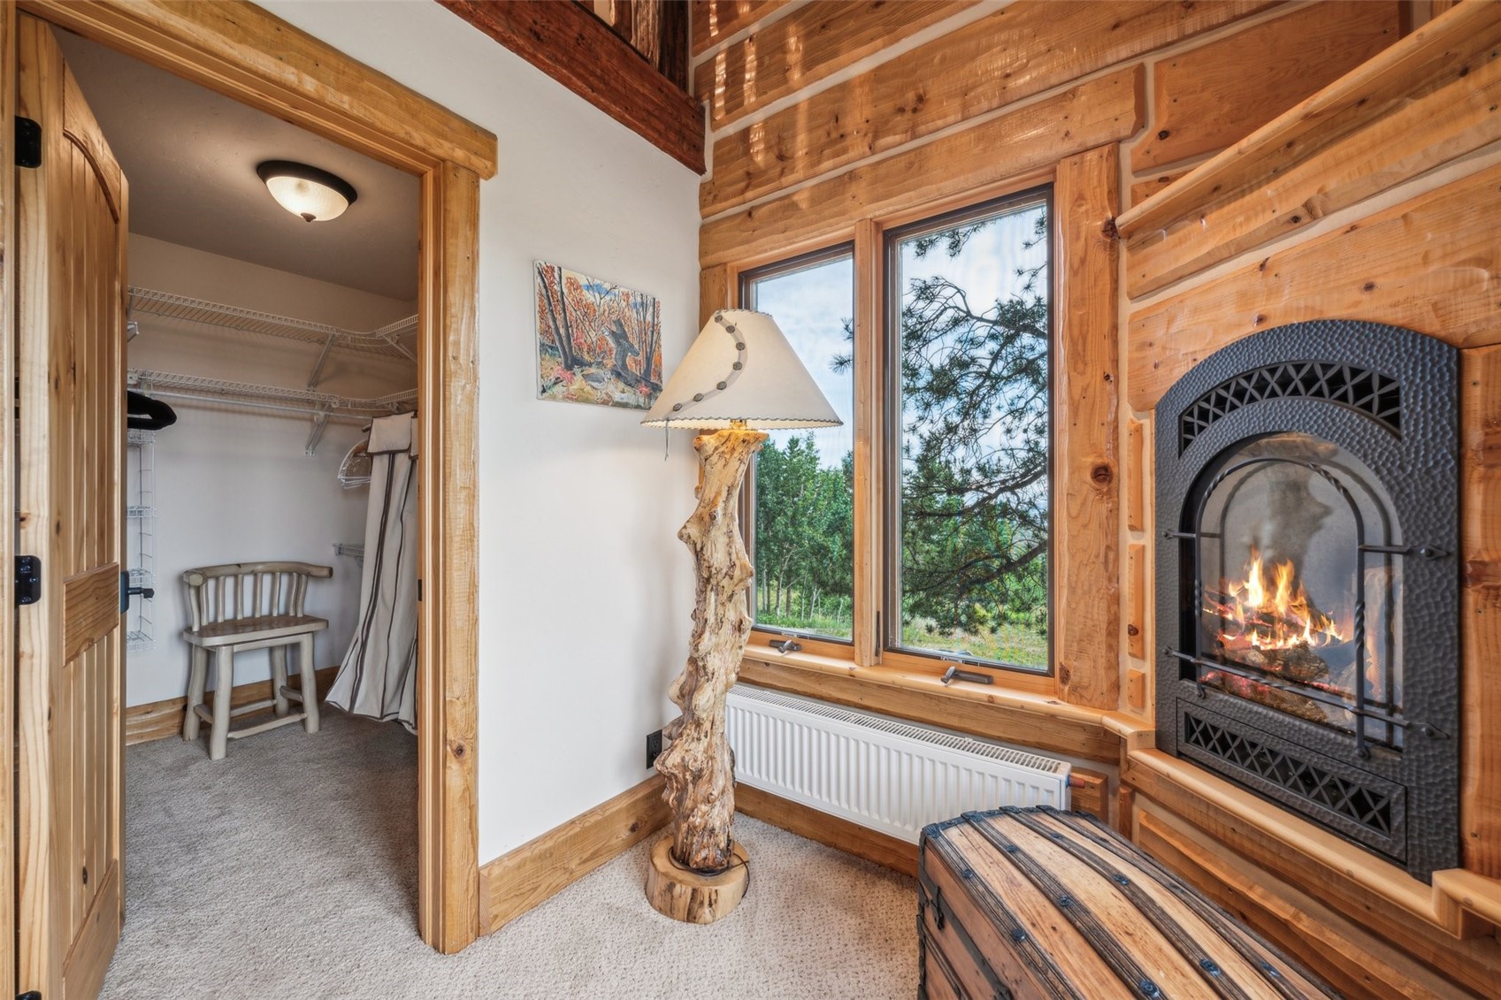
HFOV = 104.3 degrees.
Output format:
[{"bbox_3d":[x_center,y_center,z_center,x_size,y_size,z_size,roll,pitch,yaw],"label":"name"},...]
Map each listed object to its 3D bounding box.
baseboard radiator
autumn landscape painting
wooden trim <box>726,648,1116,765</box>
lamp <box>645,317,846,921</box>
[{"bbox_3d":[0.320,0.839,1.834,1.200,0.306,0.100,0,0,36],"label":"baseboard radiator"},{"bbox_3d":[-0.476,-0.503,1.903,0.025,0.410,0.495,0,2,38],"label":"autumn landscape painting"},{"bbox_3d":[0.379,0.609,1.897,1.370,0.130,0.090,0,0,36],"label":"wooden trim"},{"bbox_3d":[-0.024,0.312,1.745,0.595,1.730,0.595,0,0,0],"label":"lamp"}]

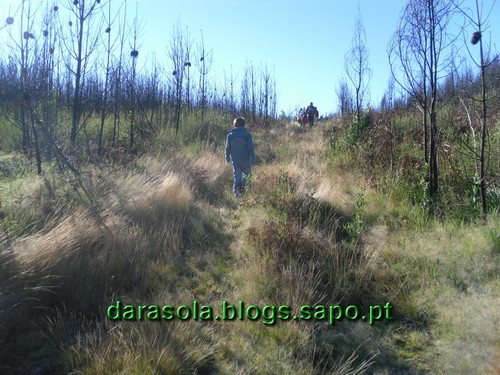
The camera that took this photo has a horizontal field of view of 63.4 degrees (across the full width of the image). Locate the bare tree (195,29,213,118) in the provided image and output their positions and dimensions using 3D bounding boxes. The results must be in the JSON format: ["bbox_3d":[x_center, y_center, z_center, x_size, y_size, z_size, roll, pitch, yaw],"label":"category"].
[{"bbox_3d":[-1.897,-4.570,16.500,0.750,3.800,0.750,0,-4,0],"label":"bare tree"}]

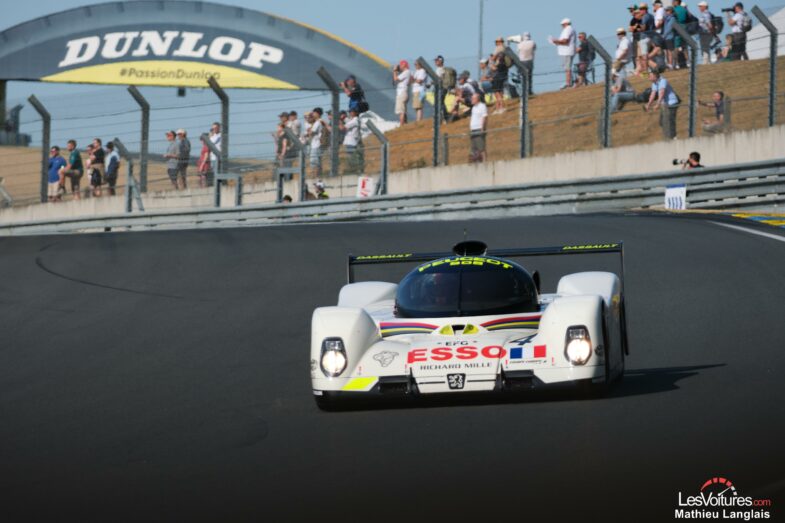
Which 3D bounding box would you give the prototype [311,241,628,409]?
[{"bbox_3d":[0.555,0.410,53.500,1.970,1.090,4.800,-3,1,4],"label":"prototype"}]

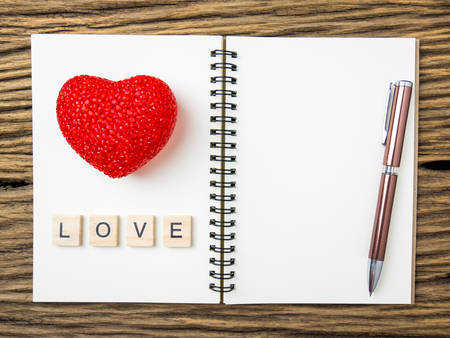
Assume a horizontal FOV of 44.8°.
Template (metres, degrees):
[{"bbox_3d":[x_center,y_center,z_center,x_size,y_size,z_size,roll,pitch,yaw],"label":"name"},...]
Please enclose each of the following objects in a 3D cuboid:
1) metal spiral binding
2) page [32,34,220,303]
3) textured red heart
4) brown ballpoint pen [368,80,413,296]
[{"bbox_3d":[-0.002,0.002,0.358,0.017,0.014,0.158,1,92,0],"label":"metal spiral binding"},{"bbox_3d":[-0.065,0.001,0.360,0.123,0.002,0.176,1,92,0],"label":"page"},{"bbox_3d":[-0.067,-0.026,0.338,0.074,0.040,0.064,1,92,0],"label":"textured red heart"},{"bbox_3d":[0.104,0.013,0.353,0.013,0.011,0.141,9,92,0],"label":"brown ballpoint pen"}]

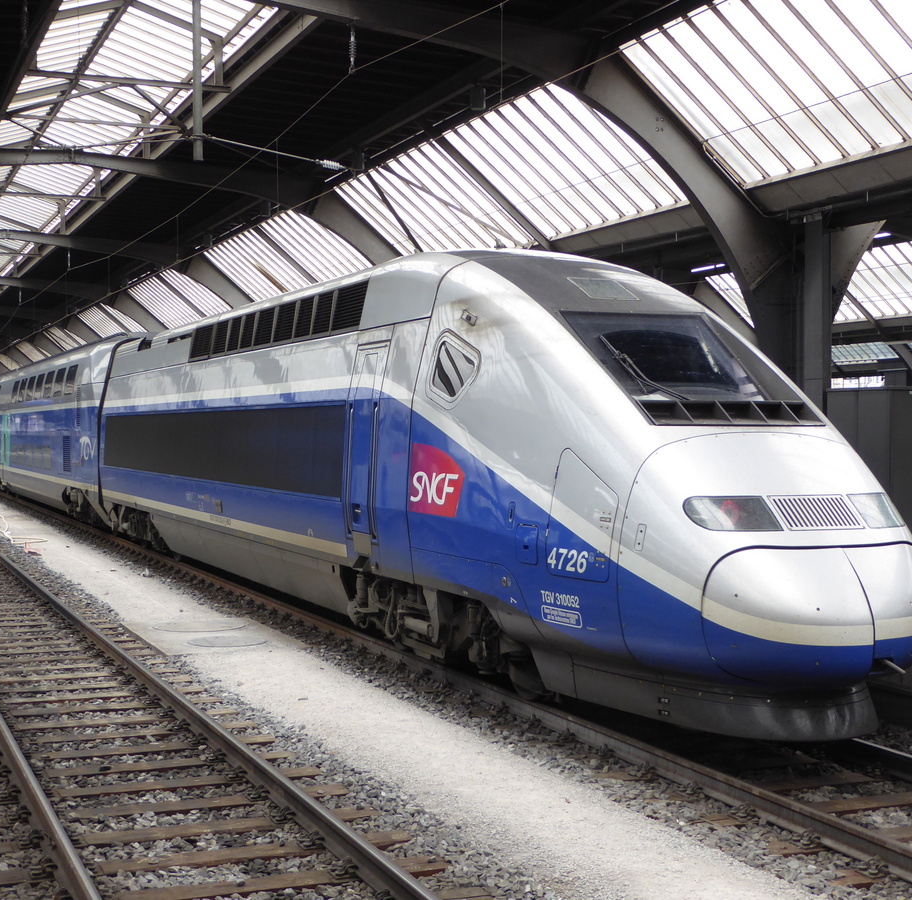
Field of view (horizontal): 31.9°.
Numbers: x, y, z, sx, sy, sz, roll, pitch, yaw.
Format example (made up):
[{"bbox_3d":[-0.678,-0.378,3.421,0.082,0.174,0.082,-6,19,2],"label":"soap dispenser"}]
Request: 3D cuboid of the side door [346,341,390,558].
[{"bbox_3d":[-0.835,0.005,15.206,0.140,2.060,0.970,0,1,-21],"label":"side door"}]

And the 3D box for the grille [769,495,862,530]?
[{"bbox_3d":[2.387,0.420,10.569,0.575,0.040,0.342,0,39,-21],"label":"grille"}]

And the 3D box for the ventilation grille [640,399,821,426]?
[{"bbox_3d":[1.981,-0.241,11.614,1.410,0.080,0.381,0,31,-21],"label":"ventilation grille"}]

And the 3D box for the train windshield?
[{"bbox_3d":[1.676,-0.747,12.400,1.350,0.150,1.444,0,32,-21],"label":"train windshield"}]

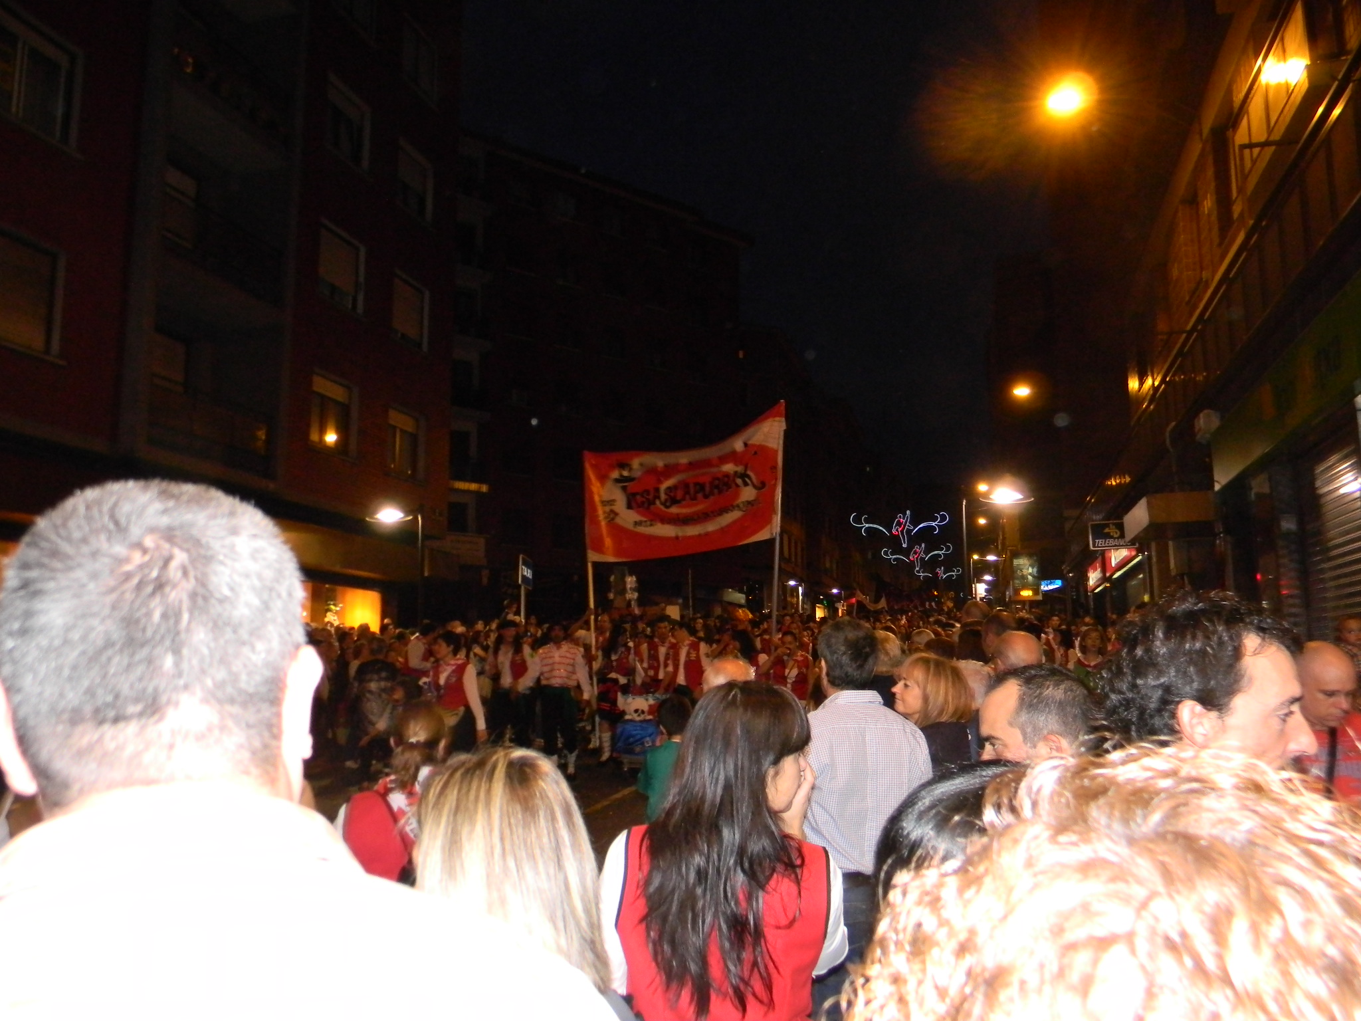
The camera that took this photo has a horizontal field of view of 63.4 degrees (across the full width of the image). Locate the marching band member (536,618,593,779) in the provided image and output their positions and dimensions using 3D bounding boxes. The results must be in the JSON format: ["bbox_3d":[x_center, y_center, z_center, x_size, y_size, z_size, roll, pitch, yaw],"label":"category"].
[{"bbox_3d":[-1.351,2.149,12.513,0.660,1.740,0.360,0,-8,0],"label":"marching band member"}]

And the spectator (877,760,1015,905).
[{"bbox_3d":[0.280,0.979,0.840,0.440,1.540,0.300,1,-8,-9],"label":"spectator"}]

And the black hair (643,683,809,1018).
[{"bbox_3d":[0.078,0.560,1.850,0.230,0.520,0.220,-6,-10,37],"label":"black hair"}]

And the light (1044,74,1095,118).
[{"bbox_3d":[5.295,-5.657,15.000,0.650,0.360,0.420,-2,-8,16],"label":"light"}]

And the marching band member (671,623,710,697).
[{"bbox_3d":[0.130,2.109,12.685,0.520,1.650,0.360,-4,-9,24],"label":"marching band member"}]

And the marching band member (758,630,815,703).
[{"bbox_3d":[1.274,2.190,12.891,0.580,1.570,0.400,-2,-8,11],"label":"marching band member"}]

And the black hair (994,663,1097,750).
[{"bbox_3d":[0.587,0.324,1.760,0.170,0.165,0.155,-2,-8,12],"label":"black hair"}]

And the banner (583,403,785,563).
[{"bbox_3d":[0.051,-0.325,13.200,2.380,1.850,0.250,-2,-8,14],"label":"banner"}]

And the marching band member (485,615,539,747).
[{"bbox_3d":[-1.956,2.079,12.584,0.560,1.660,0.360,-2,-8,11],"label":"marching band member"}]

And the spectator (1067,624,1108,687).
[{"bbox_3d":[3.581,1.809,9.490,0.450,1.640,0.300,0,-8,0],"label":"spectator"}]

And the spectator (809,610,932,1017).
[{"bbox_3d":[0.550,1.172,3.282,0.460,1.700,0.300,-1,-8,5],"label":"spectator"}]

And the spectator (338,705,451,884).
[{"bbox_3d":[-0.783,1.275,3.098,0.420,1.460,0.280,-1,-8,9],"label":"spectator"}]

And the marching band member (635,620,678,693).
[{"bbox_3d":[-0.273,2.136,12.883,0.520,1.740,0.350,-1,-8,10],"label":"marching band member"}]

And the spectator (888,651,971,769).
[{"bbox_3d":[0.880,1.296,3.692,0.300,1.620,0.450,-6,-10,40],"label":"spectator"}]

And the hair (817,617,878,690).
[{"bbox_3d":[0.486,0.417,3.186,0.170,0.215,0.200,3,-8,-18],"label":"hair"}]

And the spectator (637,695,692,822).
[{"bbox_3d":[-0.024,1.499,5.013,0.380,1.300,0.260,2,-8,-15],"label":"spectator"}]

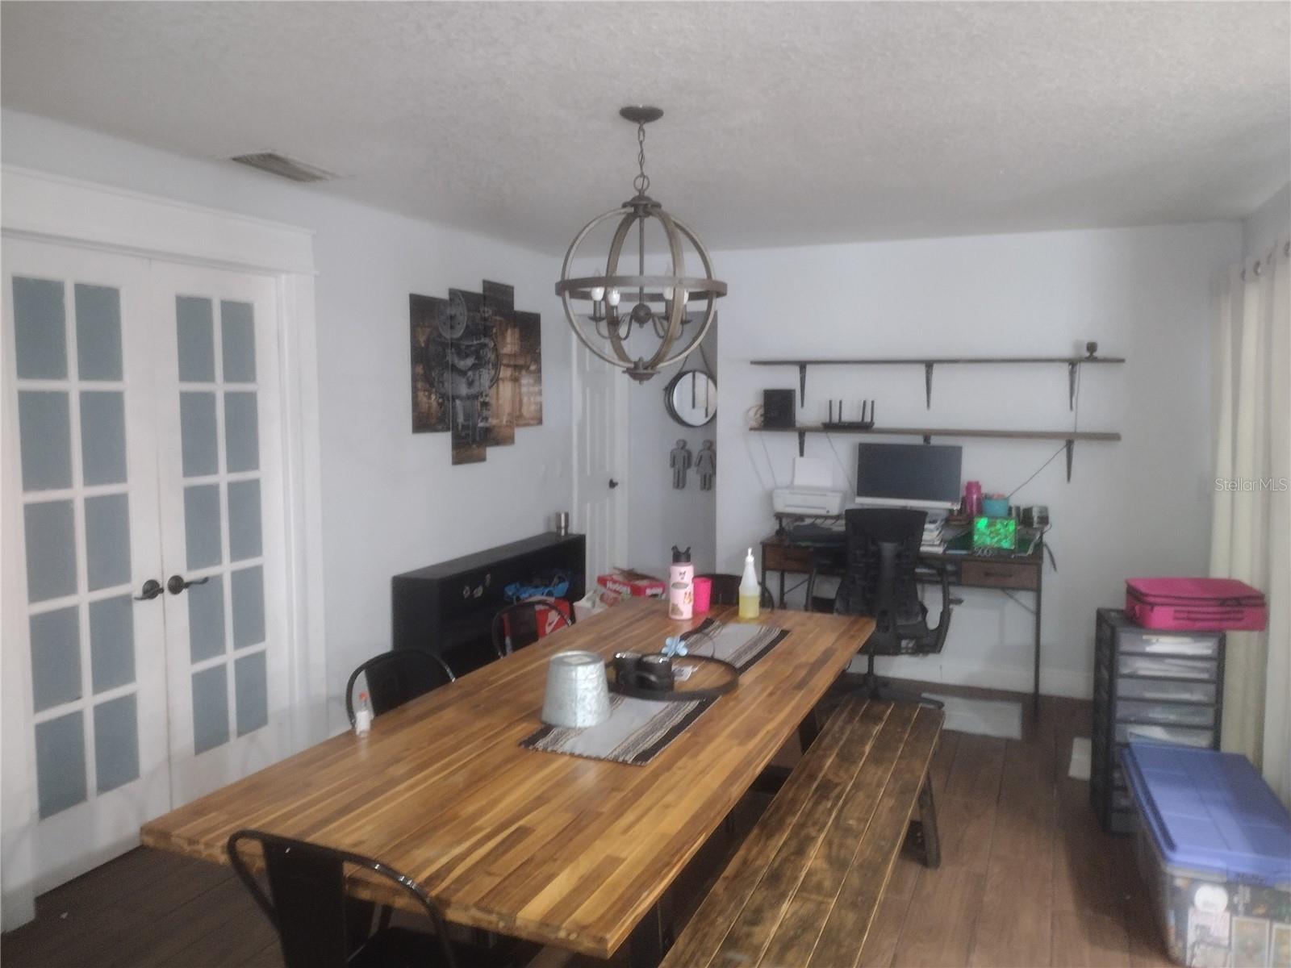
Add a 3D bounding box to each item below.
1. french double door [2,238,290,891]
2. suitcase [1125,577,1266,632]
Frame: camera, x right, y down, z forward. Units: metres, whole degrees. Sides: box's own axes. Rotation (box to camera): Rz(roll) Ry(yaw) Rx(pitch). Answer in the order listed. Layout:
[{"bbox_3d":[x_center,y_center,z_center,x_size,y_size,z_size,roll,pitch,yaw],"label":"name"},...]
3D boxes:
[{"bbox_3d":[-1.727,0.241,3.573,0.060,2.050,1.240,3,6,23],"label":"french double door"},{"bbox_3d":[2.027,0.440,3.732,0.420,0.135,0.285,2,5,14],"label":"suitcase"}]

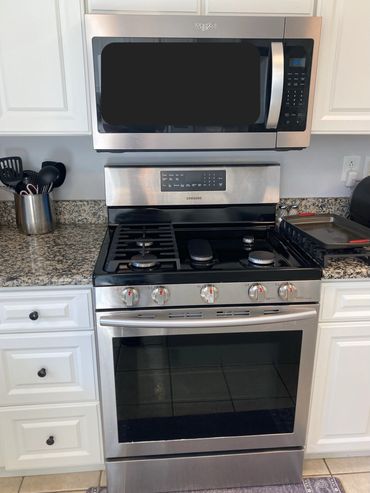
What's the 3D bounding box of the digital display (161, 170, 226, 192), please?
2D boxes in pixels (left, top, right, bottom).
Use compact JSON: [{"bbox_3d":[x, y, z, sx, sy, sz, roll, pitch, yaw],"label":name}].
[{"bbox_3d":[0.041,-0.289,1.760,0.285,0.090,0.016,-1,18,-4],"label":"digital display"}]

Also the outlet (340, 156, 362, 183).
[{"bbox_3d":[0.789,-0.362,1.879,0.076,0.117,0.015,-1,18,-4],"label":"outlet"}]

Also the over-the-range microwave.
[{"bbox_3d":[0.053,-0.595,1.530,0.759,0.422,0.430,-1,18,-4],"label":"over-the-range microwave"}]

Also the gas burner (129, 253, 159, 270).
[{"bbox_3d":[-0.145,0.053,1.401,0.100,0.030,0.100,-1,18,-4],"label":"gas burner"}]

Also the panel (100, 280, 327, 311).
[{"bbox_3d":[0.085,0.164,1.320,0.757,0.084,0.050,-1,18,-4],"label":"panel"}]

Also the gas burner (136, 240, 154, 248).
[{"bbox_3d":[-0.159,-0.011,1.602,0.070,0.025,0.070,-1,18,-4],"label":"gas burner"}]

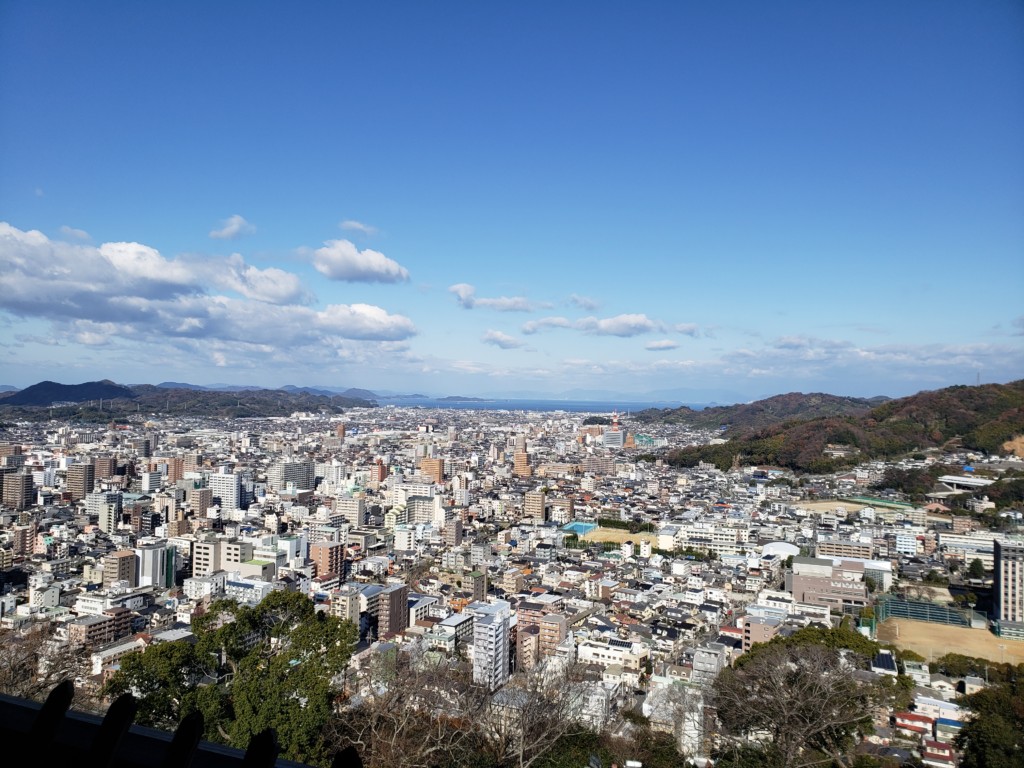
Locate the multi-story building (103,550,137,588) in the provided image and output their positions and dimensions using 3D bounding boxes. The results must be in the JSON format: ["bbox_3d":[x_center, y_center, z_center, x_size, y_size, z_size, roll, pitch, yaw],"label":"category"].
[{"bbox_3d":[-252.290,122.480,494.190,12.090,24.600,13.400,1,-1,20],"label":"multi-story building"}]

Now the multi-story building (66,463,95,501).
[{"bbox_3d":[-518.330,116.740,924.300,26.400,42.250,15.060,1,-1,20],"label":"multi-story building"}]

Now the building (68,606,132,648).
[{"bbox_3d":[-210.710,123.900,394.850,11.250,14.000,27.290,1,-1,22],"label":"building"}]

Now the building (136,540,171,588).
[{"bbox_3d":[-238.110,120.360,508.610,13.560,29.820,13.920,1,-1,19],"label":"building"}]

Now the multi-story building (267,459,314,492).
[{"bbox_3d":[-298.000,122.520,1040.560,29.470,40.320,57.440,1,-1,28],"label":"multi-story building"}]

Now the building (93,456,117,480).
[{"bbox_3d":[-576.150,120.710,1090.630,30.370,33.660,11.070,1,-1,20],"label":"building"}]

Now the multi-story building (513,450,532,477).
[{"bbox_3d":[17.510,130.540,1219.840,26.270,43.600,11.240,1,-1,22],"label":"multi-story building"}]

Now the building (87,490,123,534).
[{"bbox_3d":[-381.470,118.820,721.420,26.790,36.760,17.210,1,-1,23],"label":"building"}]

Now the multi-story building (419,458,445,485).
[{"bbox_3d":[-111.230,121.180,1078.060,29.770,34.580,14.790,1,-1,24],"label":"multi-story building"}]

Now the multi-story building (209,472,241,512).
[{"bbox_3d":[-318.570,119.970,854.350,34.070,40.950,13.000,1,-1,19],"label":"multi-story building"}]

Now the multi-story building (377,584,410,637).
[{"bbox_3d":[-65.280,124.350,422.370,7.000,25.460,22.110,1,-1,18],"label":"multi-story building"}]

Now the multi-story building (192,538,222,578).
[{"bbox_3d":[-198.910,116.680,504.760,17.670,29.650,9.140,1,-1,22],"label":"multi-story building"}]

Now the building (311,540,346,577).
[{"bbox_3d":[-130.940,125.730,547.100,16.820,25.510,19.370,1,-1,24],"label":"building"}]

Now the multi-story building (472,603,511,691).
[{"bbox_3d":[-8.550,111.610,331.410,9.220,34.500,15.930,1,-1,25],"label":"multi-story building"}]

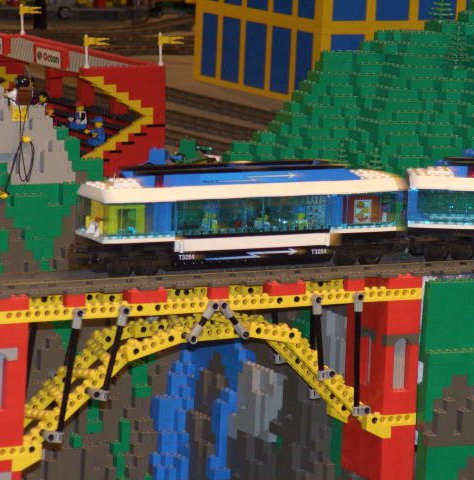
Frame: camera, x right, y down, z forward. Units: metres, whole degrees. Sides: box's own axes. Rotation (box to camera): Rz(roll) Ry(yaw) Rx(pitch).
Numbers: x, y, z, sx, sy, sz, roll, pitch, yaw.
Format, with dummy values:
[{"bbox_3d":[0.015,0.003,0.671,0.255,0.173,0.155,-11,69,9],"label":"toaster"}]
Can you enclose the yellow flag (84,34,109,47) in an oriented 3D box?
[{"bbox_3d":[-0.161,-0.229,3.422,0.030,0.012,0.007,-1,10,-18],"label":"yellow flag"}]

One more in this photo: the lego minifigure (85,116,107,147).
[{"bbox_3d":[-0.166,-0.127,3.498,0.022,0.033,0.021,-3,11,-28],"label":"lego minifigure"}]

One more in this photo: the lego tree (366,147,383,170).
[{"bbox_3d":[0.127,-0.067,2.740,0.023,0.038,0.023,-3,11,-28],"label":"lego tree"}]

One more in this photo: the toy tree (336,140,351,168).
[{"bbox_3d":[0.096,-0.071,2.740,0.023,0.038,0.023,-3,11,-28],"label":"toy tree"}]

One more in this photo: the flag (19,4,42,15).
[{"bbox_3d":[-0.264,-0.294,3.809,0.030,0.012,0.007,-3,10,-26],"label":"flag"}]

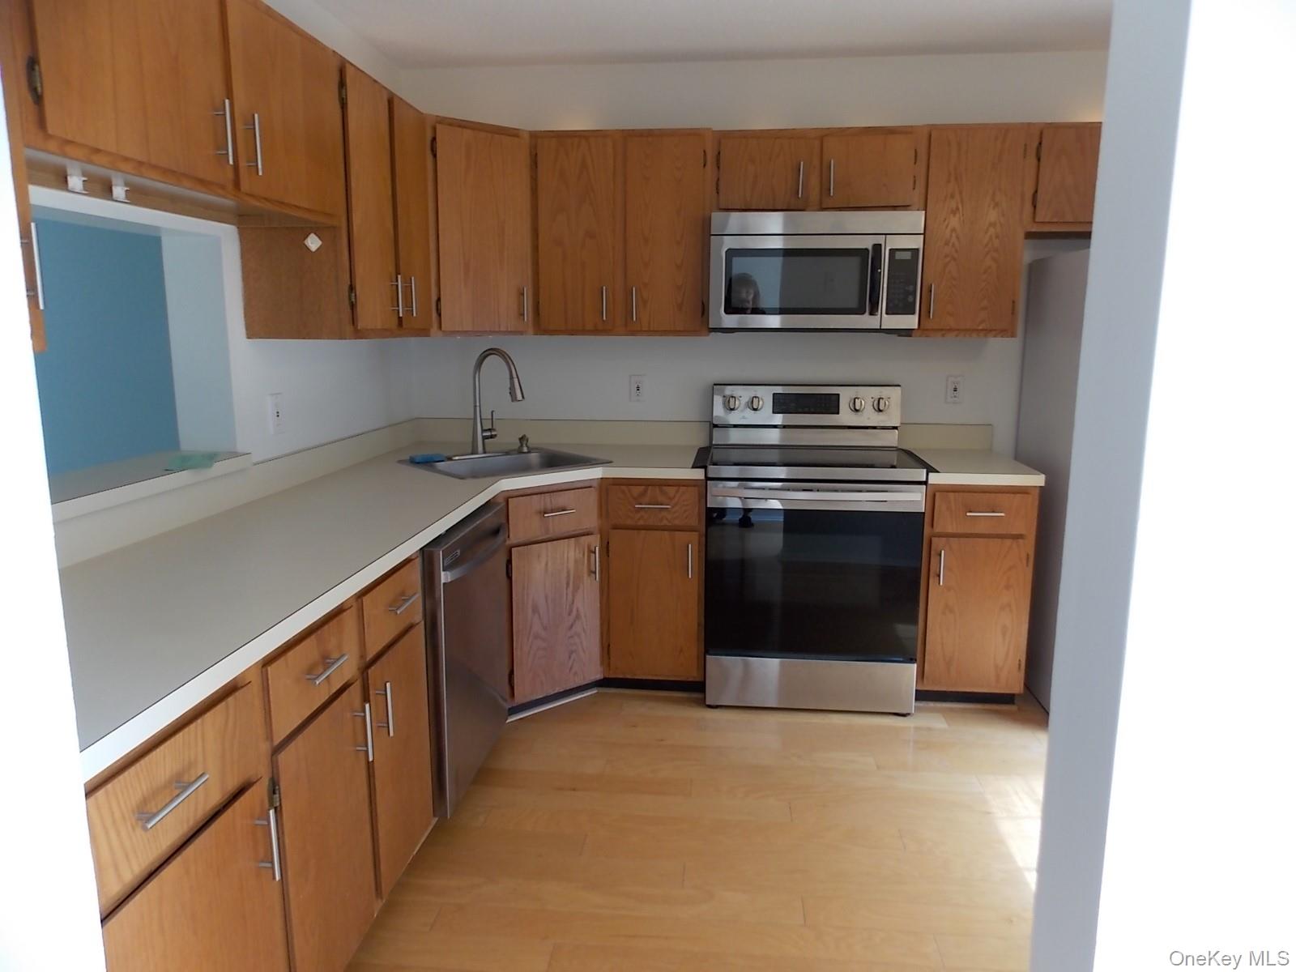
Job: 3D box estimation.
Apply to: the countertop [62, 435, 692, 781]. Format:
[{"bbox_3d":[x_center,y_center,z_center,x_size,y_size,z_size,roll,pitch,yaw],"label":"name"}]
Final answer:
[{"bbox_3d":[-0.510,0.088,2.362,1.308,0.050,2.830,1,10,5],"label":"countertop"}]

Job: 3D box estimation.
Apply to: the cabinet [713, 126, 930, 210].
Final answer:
[{"bbox_3d":[0.631,-1.187,3.316,0.765,0.307,0.325,1,10,5],"label":"cabinet"}]

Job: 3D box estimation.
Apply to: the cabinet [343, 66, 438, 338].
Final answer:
[{"bbox_3d":[-0.957,-0.853,2.723,0.328,0.755,0.643,1,10,5],"label":"cabinet"}]

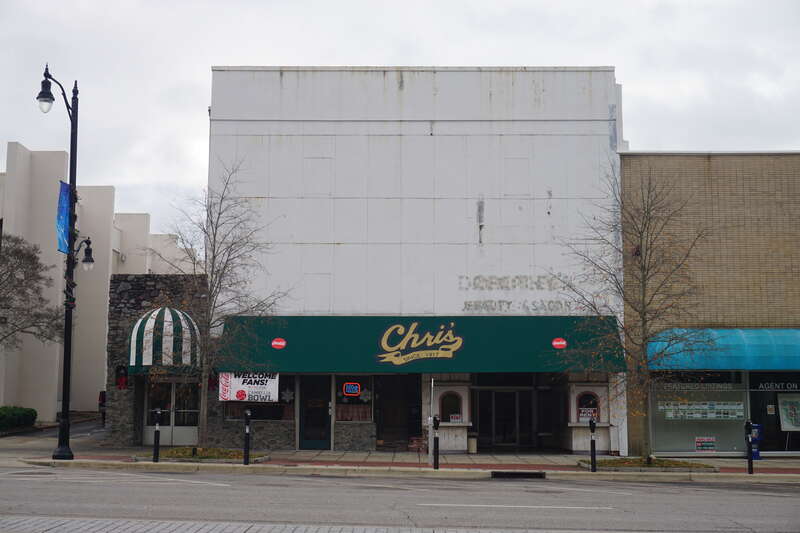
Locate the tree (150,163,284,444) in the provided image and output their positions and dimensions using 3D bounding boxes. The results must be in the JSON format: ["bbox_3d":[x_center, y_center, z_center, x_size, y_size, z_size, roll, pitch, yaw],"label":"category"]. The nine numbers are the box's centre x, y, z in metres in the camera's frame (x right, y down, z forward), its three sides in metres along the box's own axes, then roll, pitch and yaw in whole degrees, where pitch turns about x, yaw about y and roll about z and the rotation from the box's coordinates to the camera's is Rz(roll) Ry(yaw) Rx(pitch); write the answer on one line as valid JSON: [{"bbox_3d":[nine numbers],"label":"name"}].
[{"bbox_3d":[-5.056,1.019,28.324,3.824,7.987,3.900,0,-8,0],"label":"tree"}]

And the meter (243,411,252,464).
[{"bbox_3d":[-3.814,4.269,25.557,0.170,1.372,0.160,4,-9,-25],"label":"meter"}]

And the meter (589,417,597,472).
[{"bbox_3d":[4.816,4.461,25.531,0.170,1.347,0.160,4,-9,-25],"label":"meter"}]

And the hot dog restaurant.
[{"bbox_3d":[-0.987,3.598,32.967,15.730,4.561,4.500,0,-8,0],"label":"hot dog restaurant"}]

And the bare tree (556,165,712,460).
[{"bbox_3d":[6.492,1.193,28.300,4.318,8.223,4.300,0,-8,0],"label":"bare tree"}]

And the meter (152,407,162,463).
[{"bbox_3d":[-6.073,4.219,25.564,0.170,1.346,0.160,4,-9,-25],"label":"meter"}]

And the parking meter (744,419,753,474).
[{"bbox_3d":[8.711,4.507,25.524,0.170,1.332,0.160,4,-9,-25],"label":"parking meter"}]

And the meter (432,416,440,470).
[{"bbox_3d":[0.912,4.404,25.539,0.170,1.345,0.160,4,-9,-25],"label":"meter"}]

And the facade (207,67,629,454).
[{"bbox_3d":[0.489,-0.315,32.544,13.181,12.320,1.500,0,-8,0],"label":"facade"}]

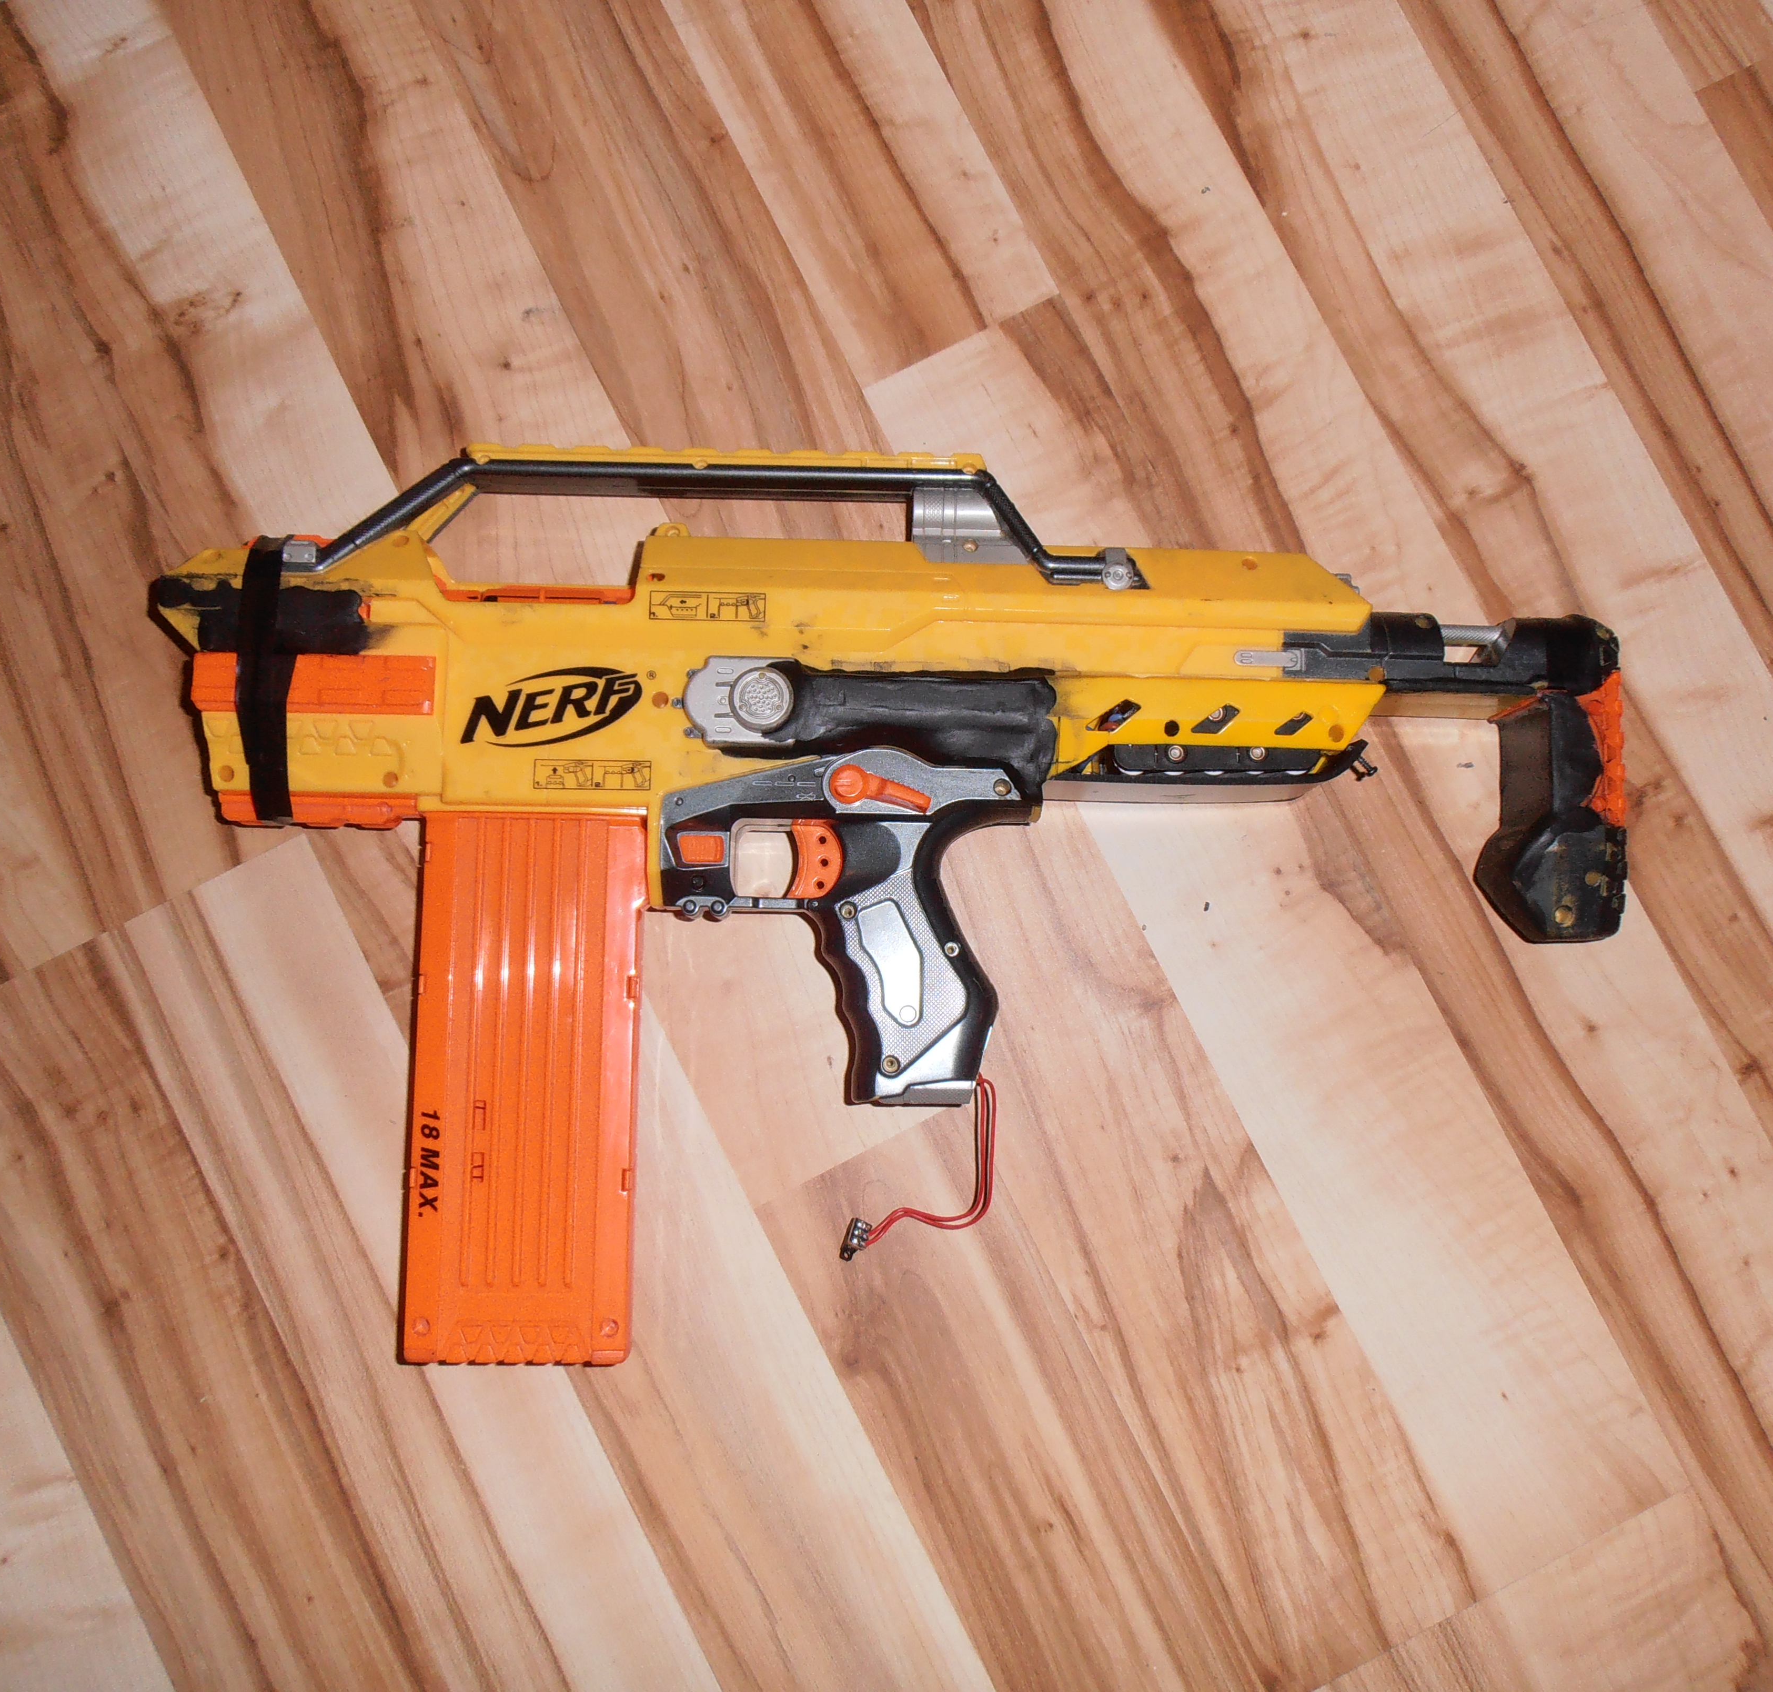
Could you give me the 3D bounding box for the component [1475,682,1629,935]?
[{"bbox_3d":[0.264,-0.012,0.624,0.045,0.052,0.098,1,85,-1],"label":"component"}]

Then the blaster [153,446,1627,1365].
[{"bbox_3d":[0.002,0.021,0.602,0.573,0.082,0.352,1,85,-1],"label":"blaster"}]

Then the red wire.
[{"bbox_3d":[0.017,0.126,0.621,0.052,0.028,0.071,1,85,-1],"label":"red wire"}]

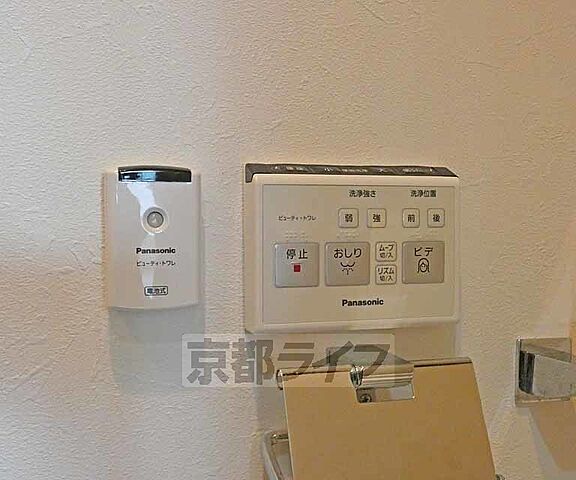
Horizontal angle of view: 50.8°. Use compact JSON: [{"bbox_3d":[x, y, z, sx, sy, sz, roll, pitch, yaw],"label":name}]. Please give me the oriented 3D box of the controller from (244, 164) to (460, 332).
[{"bbox_3d":[0.048,0.004,0.453,0.156,0.118,0.027,-1,4,-10],"label":"controller"}]

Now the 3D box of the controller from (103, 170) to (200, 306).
[{"bbox_3d":[-0.095,-0.002,0.428,0.064,0.098,0.025,-1,4,-10],"label":"controller"}]

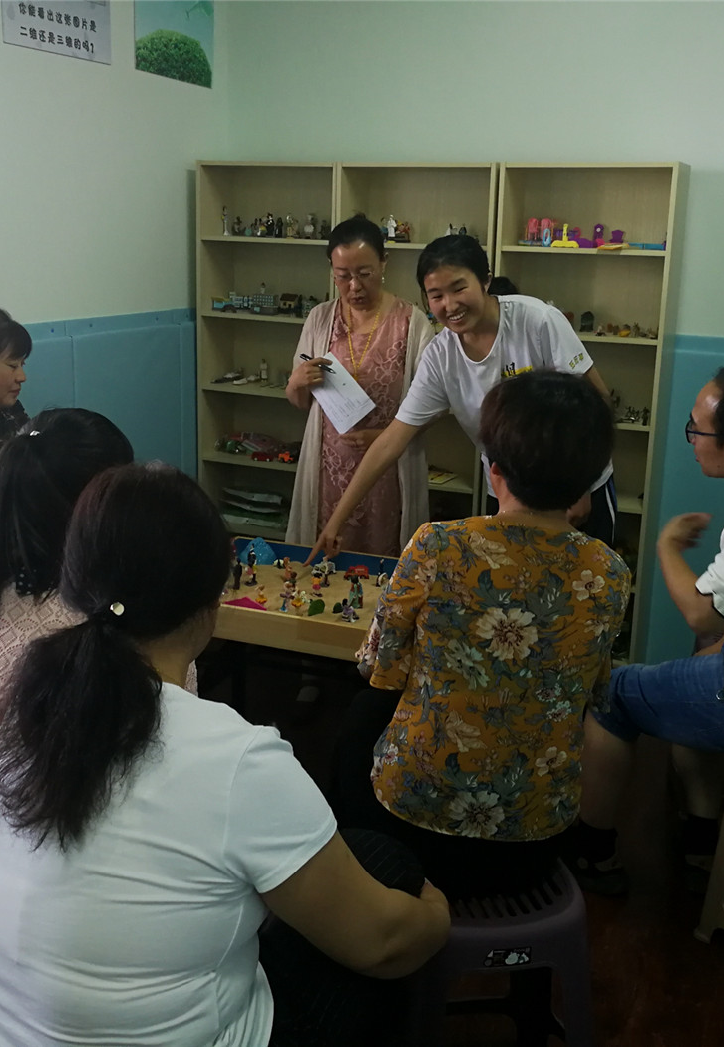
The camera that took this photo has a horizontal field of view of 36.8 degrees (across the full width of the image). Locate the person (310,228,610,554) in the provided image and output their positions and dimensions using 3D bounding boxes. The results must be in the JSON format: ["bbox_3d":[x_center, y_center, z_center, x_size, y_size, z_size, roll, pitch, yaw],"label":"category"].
[{"bbox_3d":[0.309,0.050,2.910,0.760,1.560,0.500,6,14,20],"label":"person"}]

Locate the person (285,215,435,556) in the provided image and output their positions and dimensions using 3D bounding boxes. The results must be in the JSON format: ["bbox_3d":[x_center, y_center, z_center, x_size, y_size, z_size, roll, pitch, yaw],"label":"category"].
[{"bbox_3d":[-0.009,-0.047,3.167,0.460,1.620,0.360,4,13,10],"label":"person"}]

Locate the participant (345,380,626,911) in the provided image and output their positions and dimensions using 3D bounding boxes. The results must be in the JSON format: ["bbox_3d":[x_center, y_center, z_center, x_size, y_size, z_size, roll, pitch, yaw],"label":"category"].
[{"bbox_3d":[0.189,0.371,2.020,0.500,1.320,0.680,-1,13,-11],"label":"participant"}]

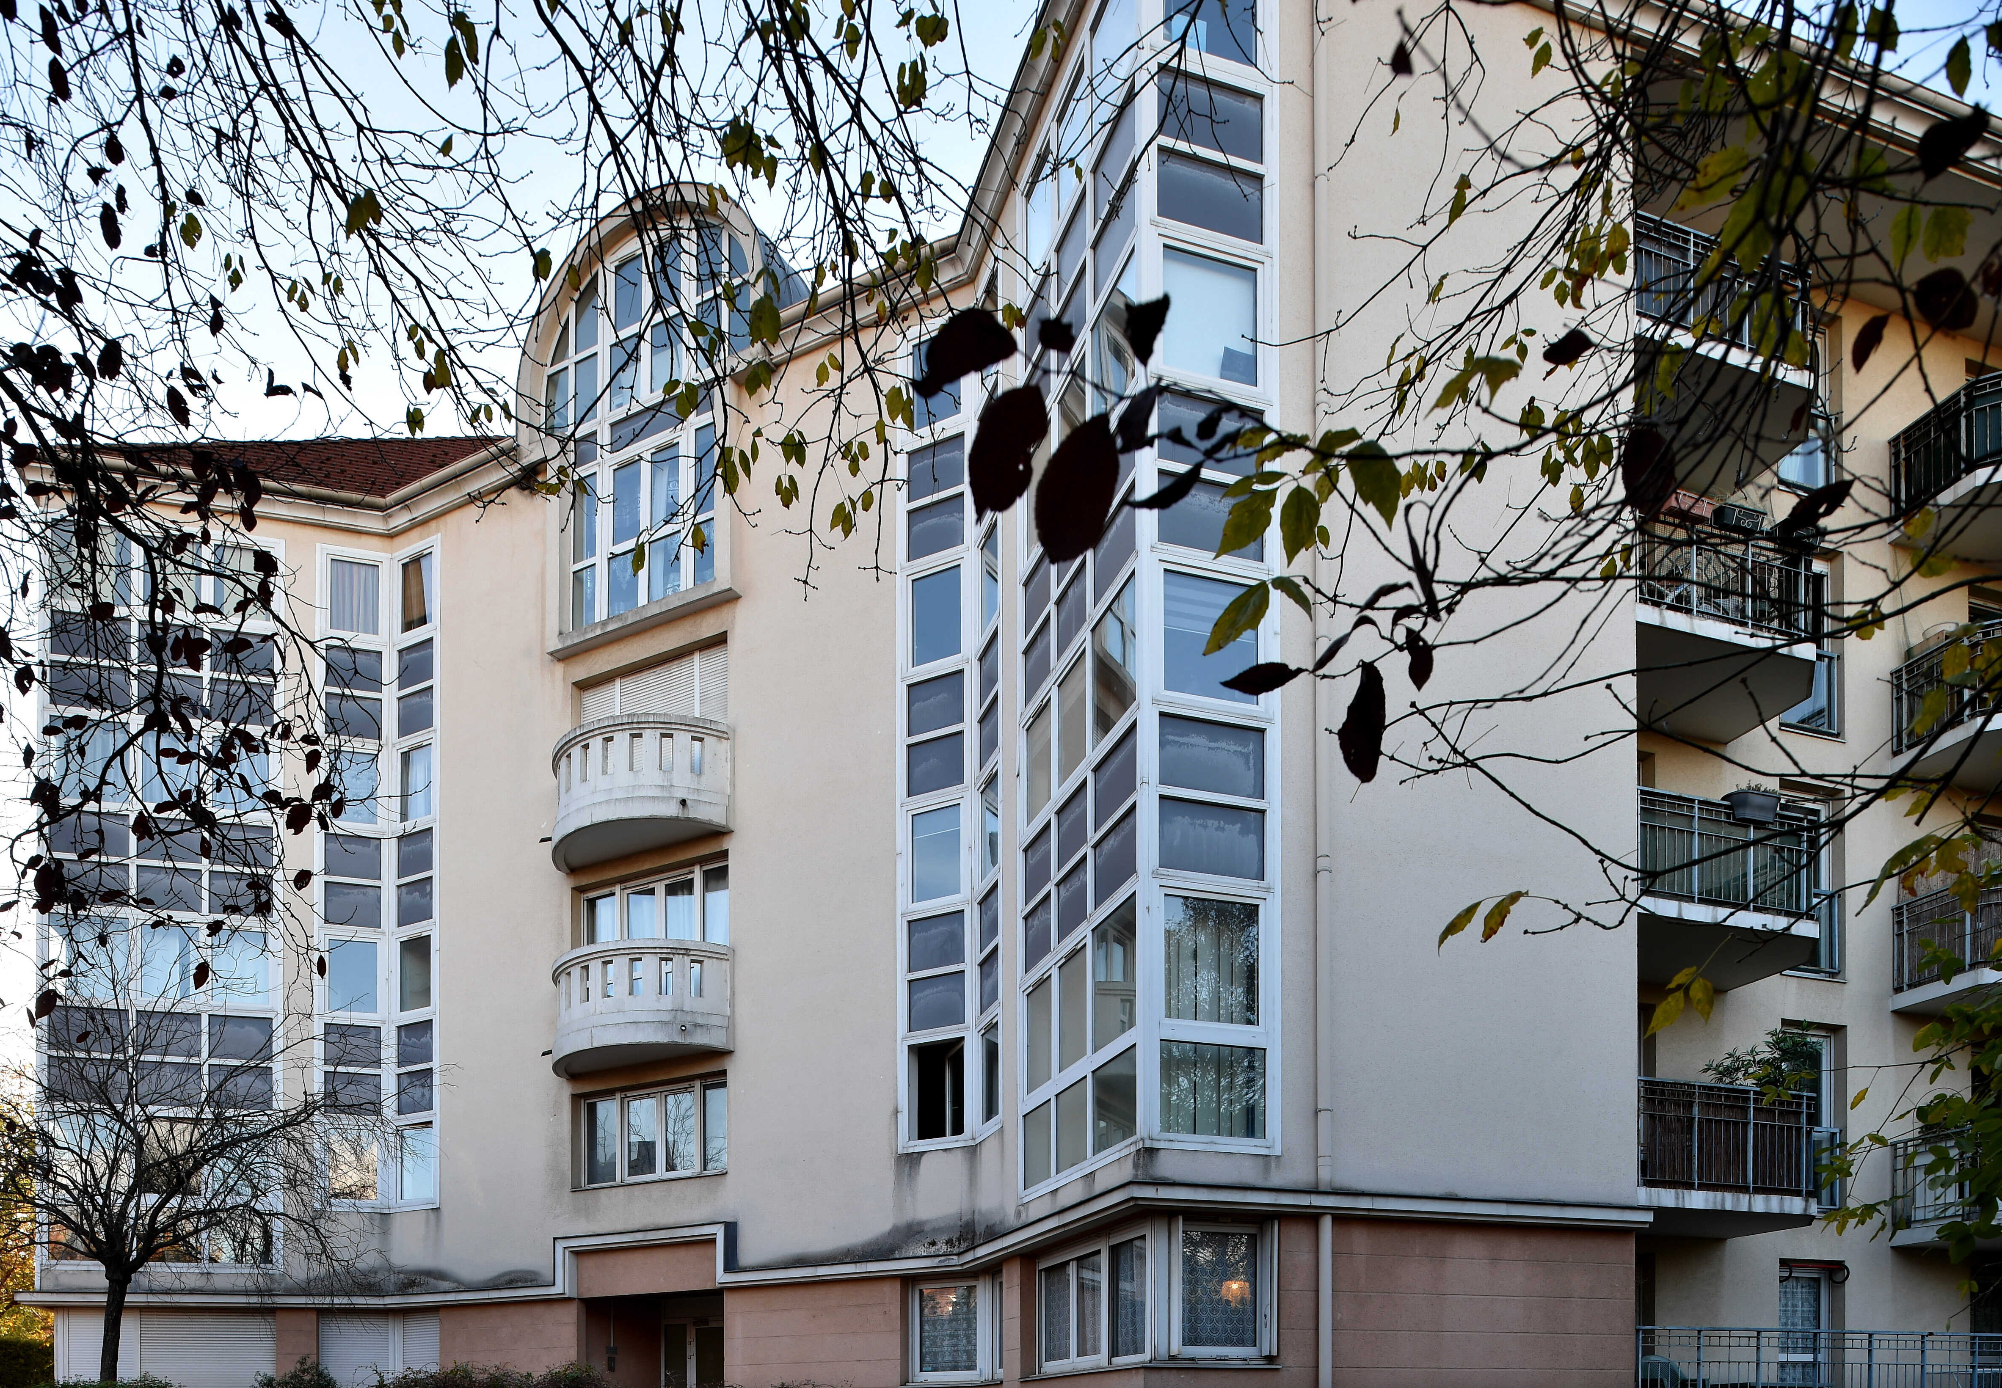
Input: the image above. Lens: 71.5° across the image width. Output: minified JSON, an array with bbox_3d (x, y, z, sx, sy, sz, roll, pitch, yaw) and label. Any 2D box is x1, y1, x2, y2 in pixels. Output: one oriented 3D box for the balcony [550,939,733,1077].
[{"bbox_3d":[-4.720,3.850,17.250,2.750,1.300,1.050,-10,-20,27],"label":"balcony"}]

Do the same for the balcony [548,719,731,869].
[{"bbox_3d":[-4.720,1.180,17.200,2.750,1.300,1.050,-10,-20,27],"label":"balcony"}]

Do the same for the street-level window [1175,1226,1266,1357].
[{"bbox_3d":[1.860,5.030,11.750,0.850,1.140,0.150,6,-19,-17],"label":"street-level window"}]

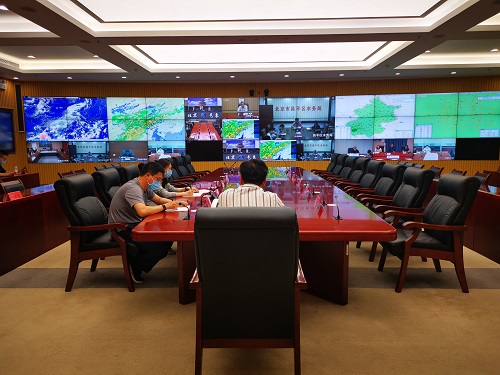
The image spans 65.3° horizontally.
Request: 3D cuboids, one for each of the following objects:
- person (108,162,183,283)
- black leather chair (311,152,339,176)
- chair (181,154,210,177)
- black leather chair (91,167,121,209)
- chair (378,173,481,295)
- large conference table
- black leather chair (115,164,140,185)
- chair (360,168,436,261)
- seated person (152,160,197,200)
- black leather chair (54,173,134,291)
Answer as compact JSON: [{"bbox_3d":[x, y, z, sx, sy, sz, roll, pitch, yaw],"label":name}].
[{"bbox_3d":[-1.030,0.361,4.022,0.780,1.230,0.520,0,7,1],"label":"person"},{"bbox_3d":[1.909,-0.299,10.087,0.710,1.100,0.650,0,7,1],"label":"black leather chair"},{"bbox_3d":[-1.332,-0.263,9.789,0.710,1.100,0.650,0,7,1],"label":"chair"},{"bbox_3d":[-1.450,0.329,4.874,0.710,1.100,0.650,0,7,1],"label":"black leather chair"},{"bbox_3d":[1.765,0.436,3.991,0.730,1.090,0.660,0,7,2],"label":"chair"},{"bbox_3d":[0.175,0.274,6.731,2.220,0.755,7.350,0,7,1],"label":"large conference table"},{"bbox_3d":[-1.460,0.212,5.688,0.735,1.077,0.655,0,7,1],"label":"black leather chair"},{"bbox_3d":[1.747,0.296,4.768,0.735,1.077,0.655,0,7,1],"label":"chair"},{"bbox_3d":[-1.012,0.265,4.835,0.794,1.167,0.516,0,7,1],"label":"seated person"},{"bbox_3d":[-1.427,0.422,3.922,0.740,1.077,0.655,0,7,1],"label":"black leather chair"}]

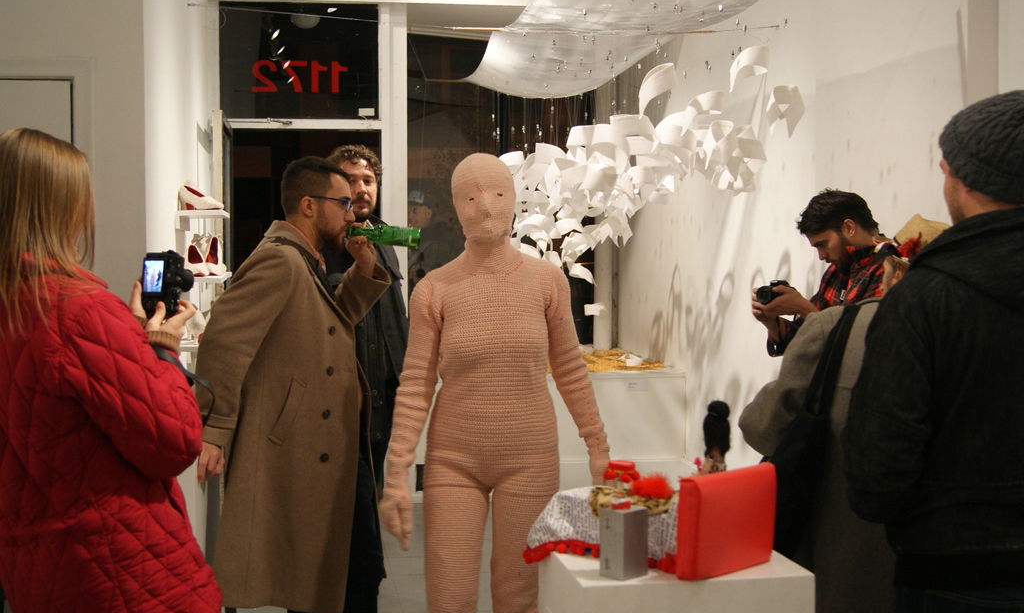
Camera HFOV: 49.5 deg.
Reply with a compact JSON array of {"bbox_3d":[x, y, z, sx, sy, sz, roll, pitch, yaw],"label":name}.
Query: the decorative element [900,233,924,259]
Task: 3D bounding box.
[{"bbox_3d":[0.944,-0.141,2.620,0.062,0.064,0.050,0,3,0],"label":"decorative element"}]

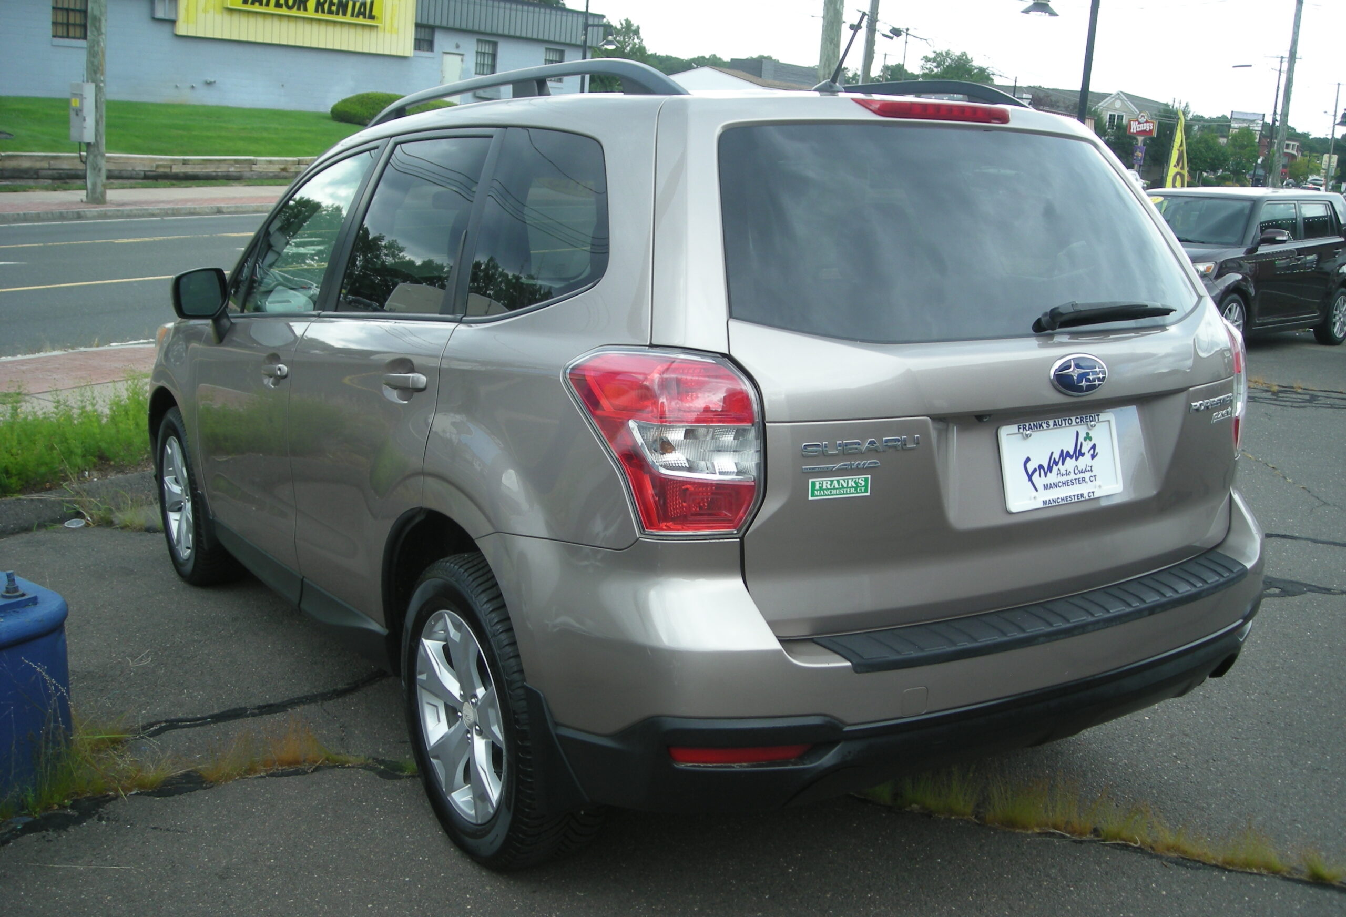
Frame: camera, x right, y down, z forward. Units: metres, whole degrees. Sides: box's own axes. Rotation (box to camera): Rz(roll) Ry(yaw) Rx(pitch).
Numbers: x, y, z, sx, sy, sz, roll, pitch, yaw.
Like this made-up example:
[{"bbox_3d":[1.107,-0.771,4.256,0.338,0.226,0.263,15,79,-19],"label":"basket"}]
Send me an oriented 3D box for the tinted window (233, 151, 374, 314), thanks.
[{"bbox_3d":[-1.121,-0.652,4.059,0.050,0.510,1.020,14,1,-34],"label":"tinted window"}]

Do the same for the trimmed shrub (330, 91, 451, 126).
[{"bbox_3d":[-8.551,-10.758,42.000,3.400,1.150,4.200,11,13,34],"label":"trimmed shrub"}]

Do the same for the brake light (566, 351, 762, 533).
[{"bbox_3d":[-0.018,-0.033,2.356,0.250,0.335,0.340,-7,13,-32],"label":"brake light"}]

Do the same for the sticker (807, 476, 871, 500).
[{"bbox_3d":[0.286,0.051,2.327,0.122,0.036,0.004,-5,10,-22],"label":"sticker"}]

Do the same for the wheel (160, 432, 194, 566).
[{"bbox_3d":[-1.806,0.145,5.199,0.180,0.468,0.468,-7,13,-32],"label":"wheel"}]

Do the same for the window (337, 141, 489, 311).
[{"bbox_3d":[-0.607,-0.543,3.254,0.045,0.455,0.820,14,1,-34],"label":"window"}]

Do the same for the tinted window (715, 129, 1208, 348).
[{"bbox_3d":[0.597,-0.449,2.706,1.270,0.490,0.070,-7,-19,-32],"label":"tinted window"}]

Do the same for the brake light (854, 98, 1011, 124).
[{"bbox_3d":[0.524,-0.707,2.772,0.430,0.046,0.060,-7,13,-32],"label":"brake light"}]

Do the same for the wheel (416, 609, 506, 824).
[{"bbox_3d":[-0.394,0.553,3.006,0.180,0.468,0.468,-7,13,-32],"label":"wheel"}]

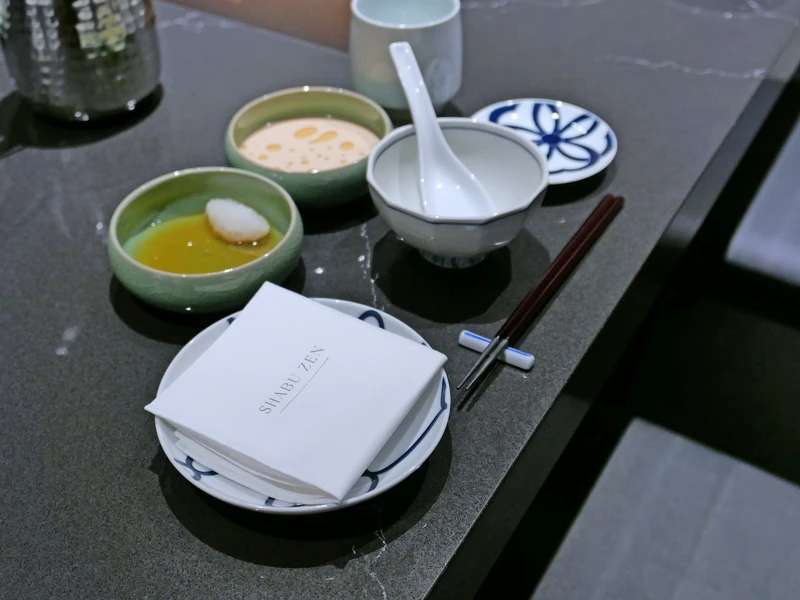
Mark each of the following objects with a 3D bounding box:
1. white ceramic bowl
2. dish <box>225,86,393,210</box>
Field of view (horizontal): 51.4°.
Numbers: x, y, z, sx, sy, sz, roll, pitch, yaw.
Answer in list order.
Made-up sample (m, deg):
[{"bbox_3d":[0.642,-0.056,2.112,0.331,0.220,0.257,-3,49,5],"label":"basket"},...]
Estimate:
[{"bbox_3d":[0.037,-0.063,0.560,0.119,0.063,0.119,0,42,0],"label":"white ceramic bowl"},{"bbox_3d":[-0.066,-0.113,0.632,0.124,0.041,0.124,0,42,0],"label":"dish"}]

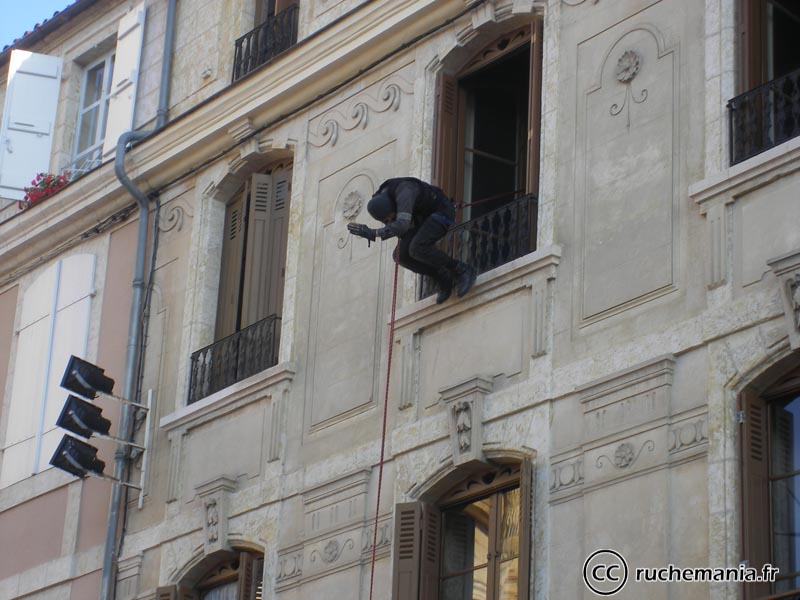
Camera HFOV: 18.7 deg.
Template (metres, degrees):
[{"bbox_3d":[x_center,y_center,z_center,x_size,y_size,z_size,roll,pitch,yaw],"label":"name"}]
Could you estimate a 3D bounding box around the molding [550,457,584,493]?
[{"bbox_3d":[1.083,1.126,15.866,0.040,0.200,0.340,17,-25,-33],"label":"molding"}]

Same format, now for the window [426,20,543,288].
[{"bbox_3d":[0.671,-1.073,17.739,0.220,1.980,1.320,17,-25,-33],"label":"window"}]

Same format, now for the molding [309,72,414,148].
[{"bbox_3d":[-0.327,-1.469,19.176,0.040,0.260,1.420,17,-25,-33],"label":"molding"}]

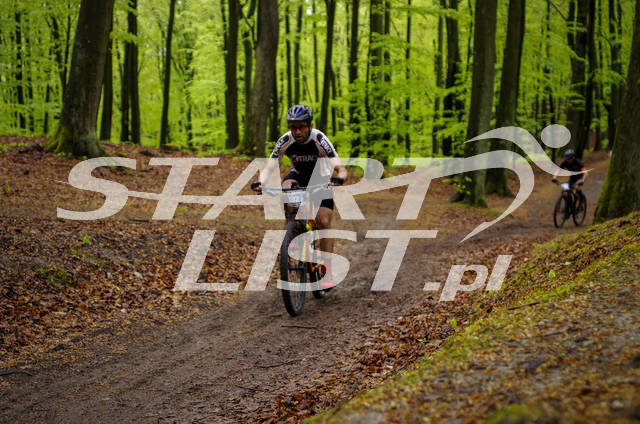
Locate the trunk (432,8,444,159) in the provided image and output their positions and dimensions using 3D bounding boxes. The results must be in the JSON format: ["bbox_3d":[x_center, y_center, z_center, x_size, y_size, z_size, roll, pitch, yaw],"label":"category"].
[{"bbox_3d":[3.725,-4.039,29.000,0.370,4.590,0.350,1,3,0],"label":"trunk"}]

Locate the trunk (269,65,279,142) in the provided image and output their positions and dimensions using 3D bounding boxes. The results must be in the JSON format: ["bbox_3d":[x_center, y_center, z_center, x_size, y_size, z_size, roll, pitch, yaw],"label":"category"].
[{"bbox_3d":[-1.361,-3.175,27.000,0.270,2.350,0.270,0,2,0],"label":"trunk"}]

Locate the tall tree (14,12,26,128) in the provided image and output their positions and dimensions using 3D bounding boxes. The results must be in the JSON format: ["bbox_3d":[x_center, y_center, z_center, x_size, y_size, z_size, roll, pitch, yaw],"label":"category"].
[{"bbox_3d":[-12.336,-5.766,38.000,0.300,4.900,0.300,0,2,-11],"label":"tall tree"}]

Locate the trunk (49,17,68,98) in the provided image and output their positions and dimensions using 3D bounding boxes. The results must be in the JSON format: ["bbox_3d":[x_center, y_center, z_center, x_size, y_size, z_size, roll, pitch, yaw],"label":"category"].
[{"bbox_3d":[-9.353,-5.347,33.000,0.700,3.300,0.400,0,2,-11],"label":"trunk"}]

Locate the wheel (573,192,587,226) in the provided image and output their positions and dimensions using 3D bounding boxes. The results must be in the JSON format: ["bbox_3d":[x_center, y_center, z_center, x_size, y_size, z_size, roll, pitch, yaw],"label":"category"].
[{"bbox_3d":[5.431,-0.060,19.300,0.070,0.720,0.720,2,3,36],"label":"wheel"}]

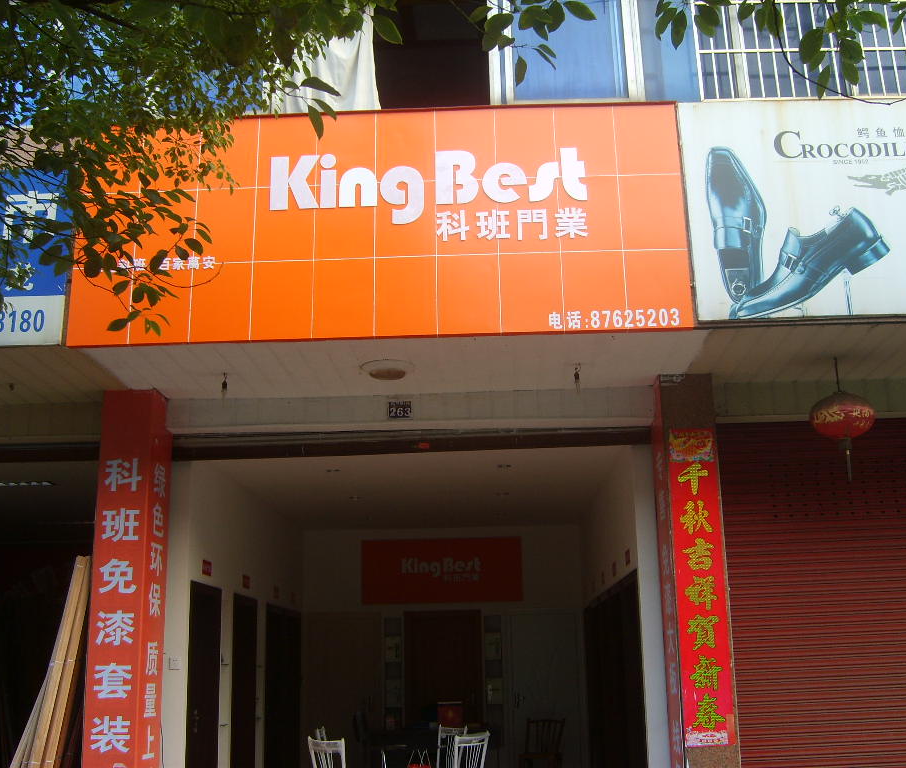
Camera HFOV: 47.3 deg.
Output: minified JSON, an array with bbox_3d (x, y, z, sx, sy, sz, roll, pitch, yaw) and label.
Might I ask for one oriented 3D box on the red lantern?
[{"bbox_3d":[2.573,0.341,6.787,0.441,0.616,0.441,-2,-15,2],"label":"red lantern"}]

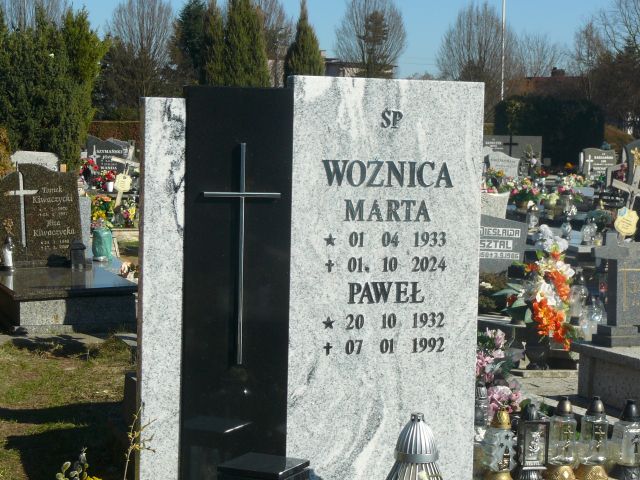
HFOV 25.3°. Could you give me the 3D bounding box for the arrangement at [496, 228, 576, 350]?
[{"bbox_3d":[1.372,0.313,9.000,0.440,0.740,0.360,0,4,-17],"label":"arrangement"}]

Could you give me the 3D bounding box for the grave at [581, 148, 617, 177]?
[{"bbox_3d":[5.513,-1.469,28.000,0.680,0.660,0.100,0,4,-17],"label":"grave"}]

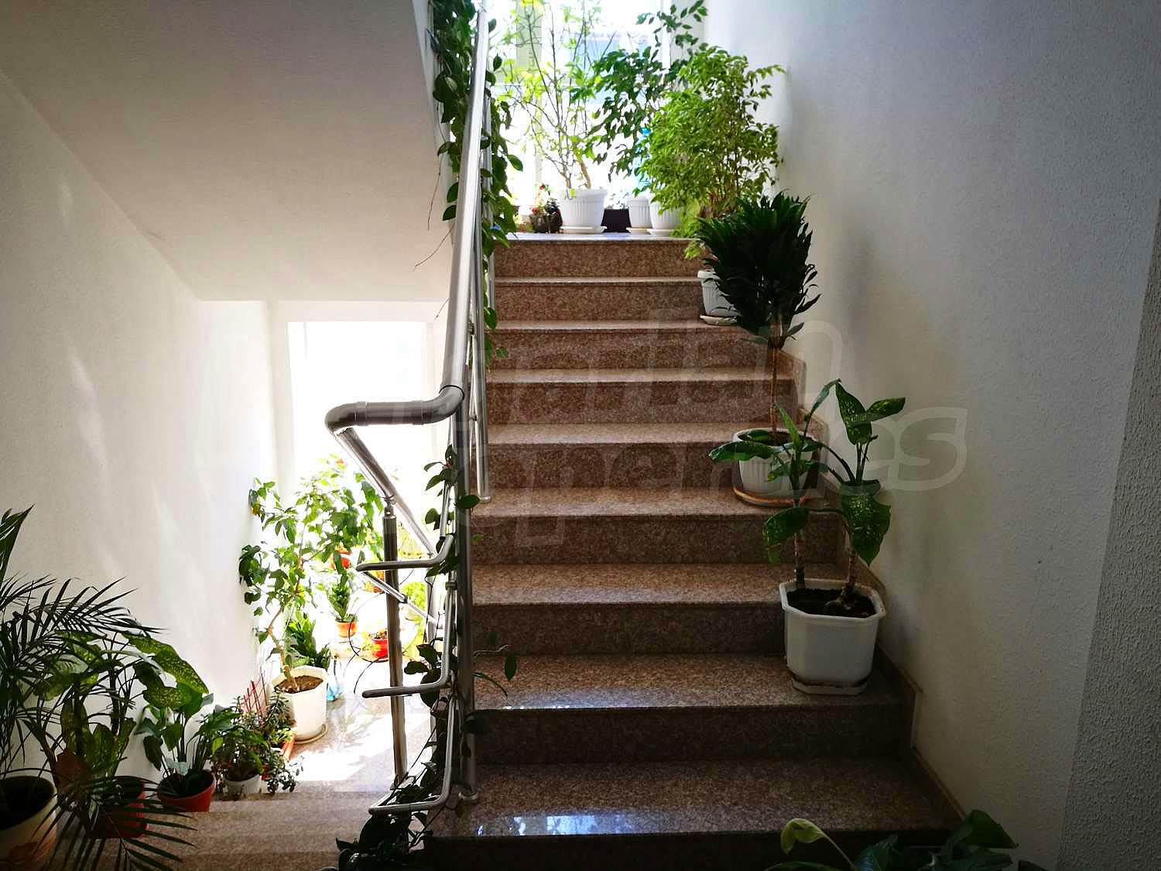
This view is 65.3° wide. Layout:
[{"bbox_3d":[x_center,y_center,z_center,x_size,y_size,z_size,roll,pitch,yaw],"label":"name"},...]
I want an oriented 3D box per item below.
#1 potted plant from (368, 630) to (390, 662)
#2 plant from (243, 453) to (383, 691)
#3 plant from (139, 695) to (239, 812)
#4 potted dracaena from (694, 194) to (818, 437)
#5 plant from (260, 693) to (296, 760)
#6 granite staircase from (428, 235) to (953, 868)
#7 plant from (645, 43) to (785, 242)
[{"bbox_3d":[-1.347,1.429,6.151,0.165,0.178,0.165,0,13,-1],"label":"potted plant"},{"bbox_3d":[-1.509,0.807,5.166,0.786,1.321,0.681,0,13,-1],"label":"plant"},{"bbox_3d":[-1.449,1.230,3.380,0.354,0.506,0.309,0,13,-1],"label":"plant"},{"bbox_3d":[0.561,-0.348,2.921,0.389,0.834,0.389,0,14,-2],"label":"potted dracaena"},{"bbox_3d":[-1.667,1.607,5.000,0.184,0.356,0.186,0,13,-1],"label":"plant"},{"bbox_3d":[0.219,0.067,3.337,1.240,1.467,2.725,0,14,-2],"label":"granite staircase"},{"bbox_3d":[0.533,-1.102,3.674,0.518,0.840,0.474,0,13,-1],"label":"plant"}]

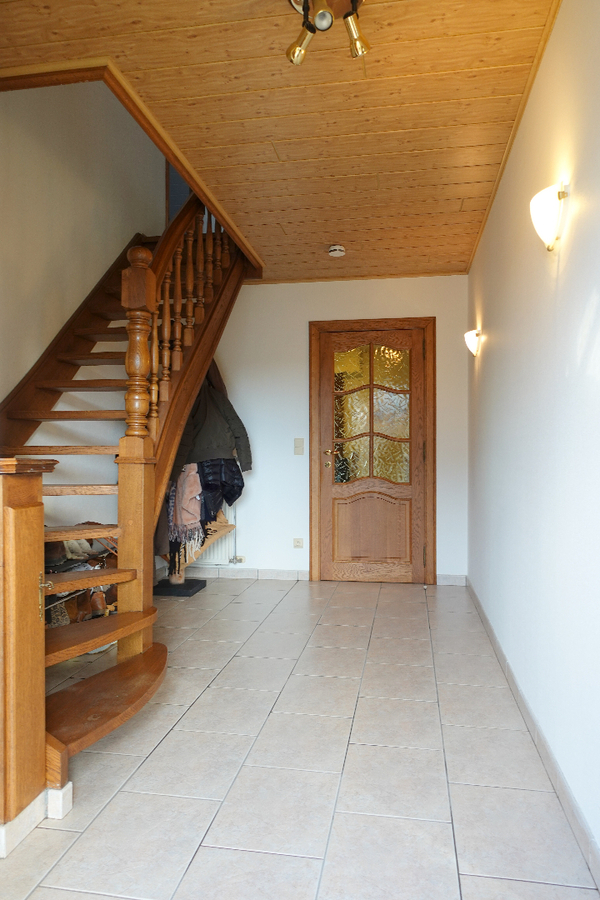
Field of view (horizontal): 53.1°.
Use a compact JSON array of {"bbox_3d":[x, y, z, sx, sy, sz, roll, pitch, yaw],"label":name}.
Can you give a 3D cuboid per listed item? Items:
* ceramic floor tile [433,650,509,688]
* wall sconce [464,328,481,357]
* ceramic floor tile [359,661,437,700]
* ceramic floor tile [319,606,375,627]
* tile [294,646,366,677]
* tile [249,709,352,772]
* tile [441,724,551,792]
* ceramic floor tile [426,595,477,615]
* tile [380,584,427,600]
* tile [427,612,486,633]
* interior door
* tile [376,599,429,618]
[{"bbox_3d":[0.807,1.055,2.875,0.317,0.010,0.409,0,0,10],"label":"ceramic floor tile"},{"bbox_3d":[1.124,-0.683,3.932,0.100,0.180,0.230,0,0,10],"label":"wall sconce"},{"bbox_3d":[0.455,1.064,2.751,0.333,0.010,0.411,0,0,10],"label":"ceramic floor tile"},{"bbox_3d":[0.309,1.068,3.829,0.333,0.010,0.411,0,0,10],"label":"ceramic floor tile"},{"bbox_3d":[0.157,1.058,2.988,0.330,0.010,0.409,0,0,10],"label":"tile"},{"bbox_3d":[0.011,1.056,2.176,0.330,0.010,0.409,0,0,10],"label":"tile"},{"bbox_3d":[0.666,1.058,2.075,0.323,0.010,0.409,0,0,10],"label":"tile"},{"bbox_3d":[1.039,1.064,4.120,0.317,0.010,0.411,0,0,10],"label":"ceramic floor tile"},{"bbox_3d":[0.753,1.067,4.385,0.333,0.010,0.411,0,0,10],"label":"tile"},{"bbox_3d":[0.965,1.063,3.711,0.317,0.010,0.411,0,0,10],"label":"tile"},{"bbox_3d":[0.575,0.006,4.805,1.005,2.095,0.080,0,0,10],"label":"interior door"},{"bbox_3d":[0.679,1.066,3.976,0.333,0.010,0.411,0,0,10],"label":"tile"}]

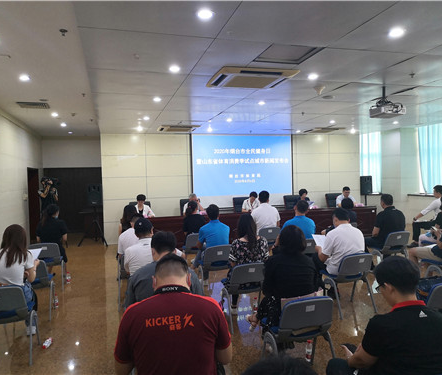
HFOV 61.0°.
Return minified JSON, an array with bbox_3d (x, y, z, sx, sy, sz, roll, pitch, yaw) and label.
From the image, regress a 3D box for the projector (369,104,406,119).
[{"bbox_3d":[2.414,-1.095,5.434,0.385,0.110,0.295,-2,1,-16],"label":"projector"}]

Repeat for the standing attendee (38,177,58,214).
[{"bbox_3d":[-4.640,0.652,10.153,0.500,1.780,0.600,0,2,44],"label":"standing attendee"}]

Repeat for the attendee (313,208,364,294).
[{"bbox_3d":[1.466,0.879,4.772,0.560,1.260,0.800,-2,1,-19],"label":"attendee"}]

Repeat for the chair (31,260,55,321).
[{"bbox_3d":[-2.399,1.258,4.725,0.540,0.730,0.560,-2,2,-16],"label":"chair"}]

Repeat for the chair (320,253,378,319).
[{"bbox_3d":[1.554,1.141,4.609,0.530,0.740,0.540,-2,1,-20],"label":"chair"}]

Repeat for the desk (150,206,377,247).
[{"bbox_3d":[0.875,1.014,9.583,6.300,0.760,0.600,-2,2,-11],"label":"desk"}]

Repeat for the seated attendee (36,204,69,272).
[{"bbox_3d":[-2.698,0.927,6.109,0.540,1.320,0.800,-2,1,-4],"label":"seated attendee"}]

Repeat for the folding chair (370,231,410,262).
[{"bbox_3d":[2.766,1.072,6.144,0.520,0.740,0.520,-2,1,-20],"label":"folding chair"}]

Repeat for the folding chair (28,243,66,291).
[{"bbox_3d":[-2.736,1.232,5.904,0.530,0.740,0.530,-2,1,-16],"label":"folding chair"}]

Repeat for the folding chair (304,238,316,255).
[{"bbox_3d":[1.237,1.120,5.860,0.540,0.730,0.560,-2,2,-16],"label":"folding chair"}]

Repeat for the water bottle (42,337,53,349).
[{"bbox_3d":[-1.779,1.599,3.864,0.064,0.064,0.205,-2,2,-3],"label":"water bottle"}]

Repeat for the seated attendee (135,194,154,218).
[{"bbox_3d":[-1.891,0.832,9.183,0.550,1.320,0.750,-2,1,-16],"label":"seated attendee"}]

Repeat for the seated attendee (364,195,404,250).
[{"bbox_3d":[2.745,0.783,6.356,0.520,1.325,0.800,-2,1,-19],"label":"seated attendee"}]

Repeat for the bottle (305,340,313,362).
[{"bbox_3d":[0.790,1.463,3.370,0.061,0.185,0.061,-2,1,0],"label":"bottle"}]

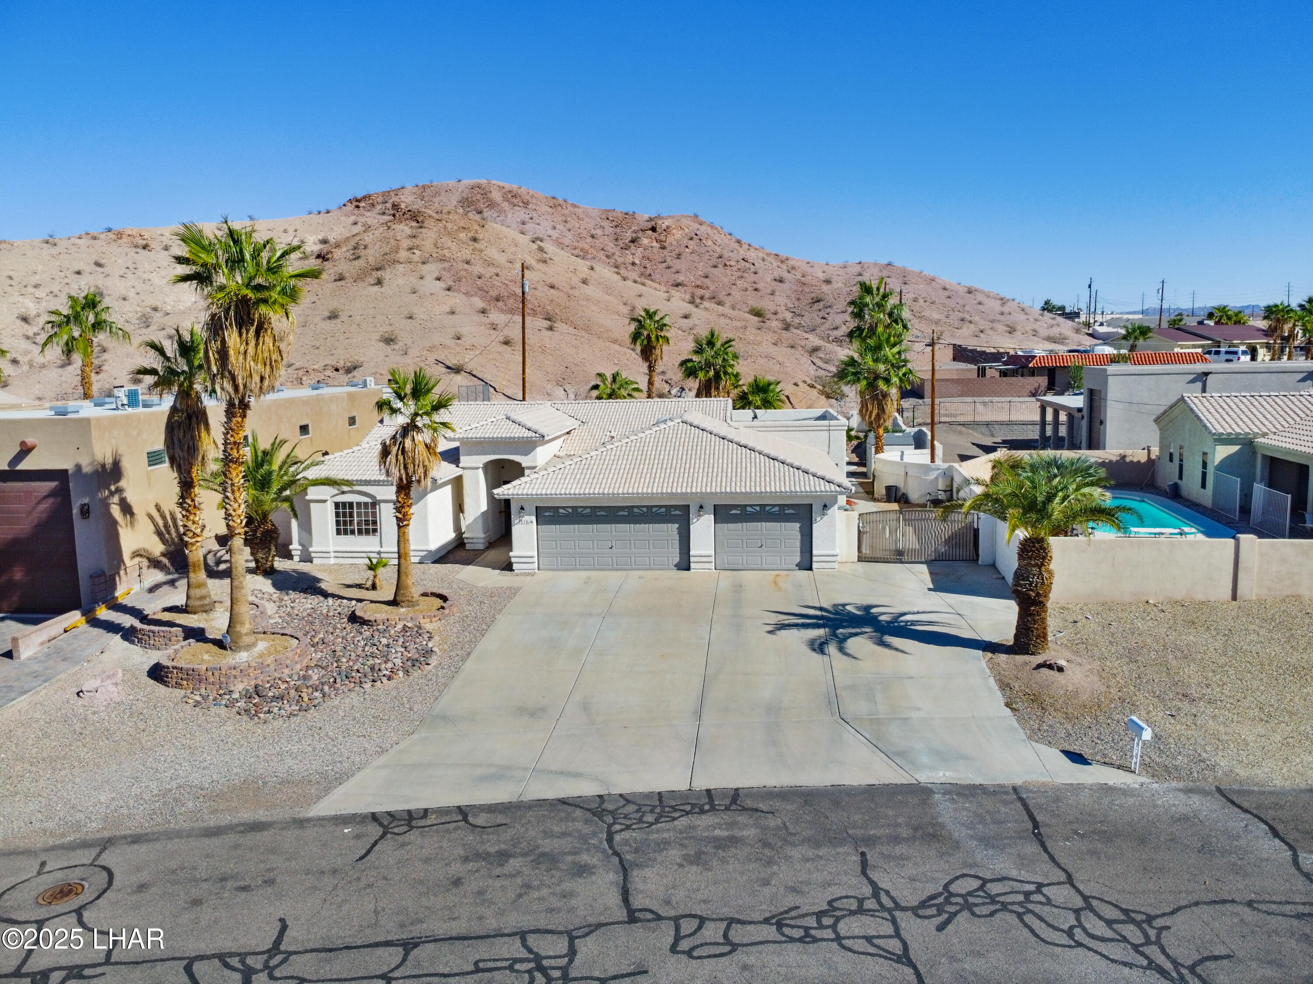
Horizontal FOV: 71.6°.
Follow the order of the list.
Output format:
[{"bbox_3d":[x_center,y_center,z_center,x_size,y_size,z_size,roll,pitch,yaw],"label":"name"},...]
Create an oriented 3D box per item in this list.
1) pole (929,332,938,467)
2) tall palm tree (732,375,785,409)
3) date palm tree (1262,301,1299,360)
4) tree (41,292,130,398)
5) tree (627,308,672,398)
[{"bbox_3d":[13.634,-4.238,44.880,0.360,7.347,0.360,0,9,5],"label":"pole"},{"bbox_3d":[5.968,-4.411,52.936,3.040,4.800,3.040,-1,8,0],"label":"tall palm tree"},{"bbox_3d":[71.579,-18.247,104.747,3.769,6.928,3.769,0,9,5],"label":"date palm tree"},{"bbox_3d":[-29.717,-5.386,47.936,4.168,10.119,4.168,0,9,5],"label":"tree"},{"bbox_3d":[-0.356,-7.130,56.813,2.669,8.683,2.669,0,9,5],"label":"tree"}]

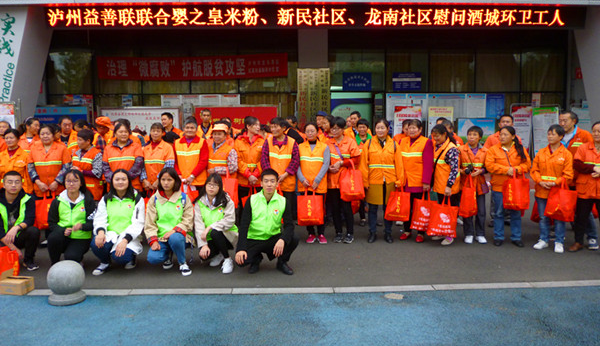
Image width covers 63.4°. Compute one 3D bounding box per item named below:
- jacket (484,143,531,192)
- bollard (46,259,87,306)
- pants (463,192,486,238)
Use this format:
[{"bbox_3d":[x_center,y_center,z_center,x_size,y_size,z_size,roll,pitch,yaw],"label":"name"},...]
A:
[{"bbox_3d":[2.666,-0.070,6.220,0.550,0.620,0.330,1,5,9],"label":"jacket"},{"bbox_3d":[-2.038,0.950,4.240,0.335,0.355,0.335,0,5,0],"label":"bollard"},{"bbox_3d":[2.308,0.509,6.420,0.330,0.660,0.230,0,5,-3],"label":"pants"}]

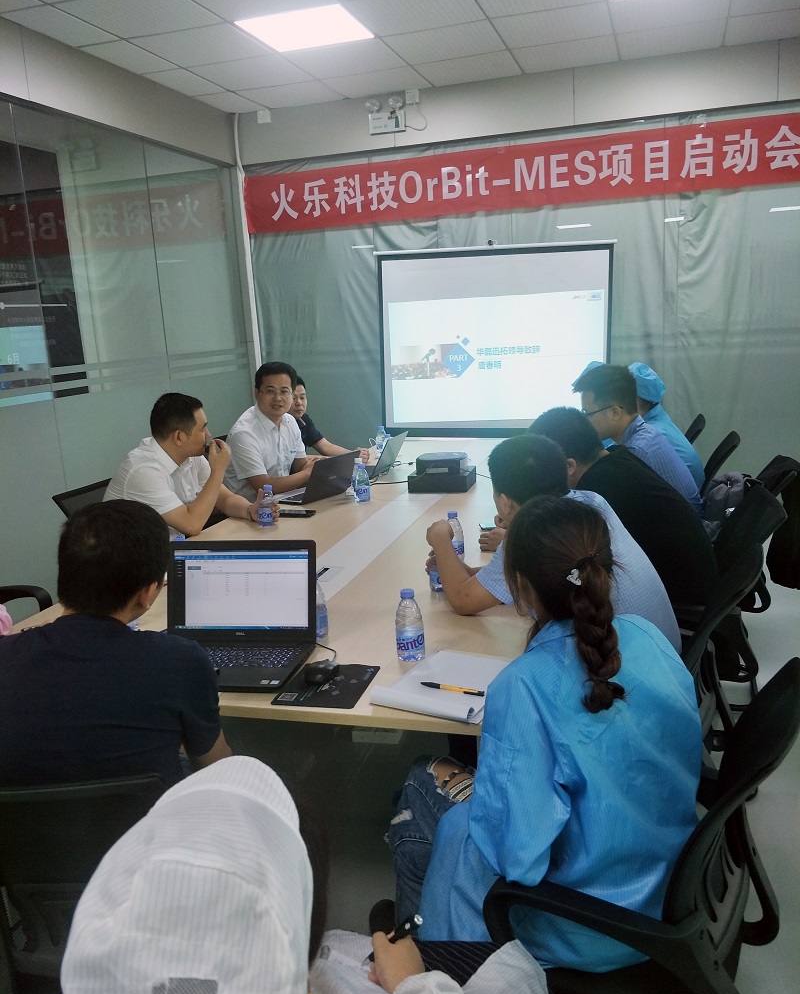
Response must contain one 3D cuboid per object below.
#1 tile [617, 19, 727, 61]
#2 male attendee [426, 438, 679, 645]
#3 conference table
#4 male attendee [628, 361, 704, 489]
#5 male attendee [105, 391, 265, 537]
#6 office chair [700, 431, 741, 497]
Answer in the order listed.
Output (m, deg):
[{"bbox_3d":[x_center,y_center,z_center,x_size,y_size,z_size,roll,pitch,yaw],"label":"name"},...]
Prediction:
[{"bbox_3d":[1.591,-2.696,4.375,0.600,0.020,0.585,3,16,18],"label":"tile"},{"bbox_3d":[0.420,0.418,1.968,0.660,1.180,0.530,11,20,42],"label":"male attendee"},{"bbox_3d":[0.032,0.417,3.075,1.328,0.750,3.043,2,15,18],"label":"conference table"},{"bbox_3d":[0.947,0.022,3.284,0.700,1.260,0.500,8,17,33],"label":"male attendee"},{"bbox_3d":[-0.853,0.193,3.113,0.750,1.280,0.550,1,15,13],"label":"male attendee"},{"bbox_3d":[1.231,0.193,3.432,0.620,0.940,0.580,3,16,18],"label":"office chair"}]

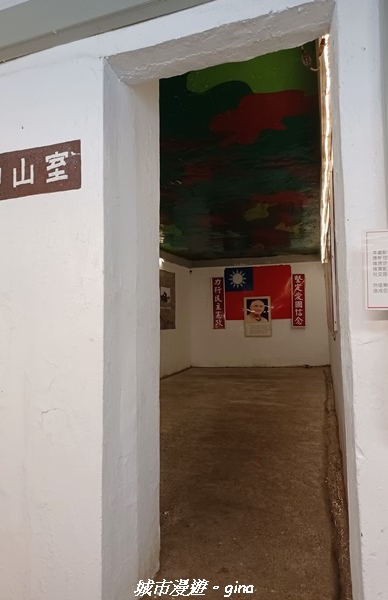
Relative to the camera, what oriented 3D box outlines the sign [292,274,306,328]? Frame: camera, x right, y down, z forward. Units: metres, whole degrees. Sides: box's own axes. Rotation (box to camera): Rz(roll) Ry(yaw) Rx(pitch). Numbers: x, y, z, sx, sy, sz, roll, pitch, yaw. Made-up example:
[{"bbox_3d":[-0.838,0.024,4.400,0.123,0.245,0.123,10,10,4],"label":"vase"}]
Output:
[{"bbox_3d":[2.405,0.023,9.928,0.275,1.223,0.030,-2,-3,15],"label":"sign"}]

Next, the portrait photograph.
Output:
[{"bbox_3d":[1.498,0.400,10.143,0.621,0.930,0.030,-2,-3,15],"label":"portrait photograph"}]

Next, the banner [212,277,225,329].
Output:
[{"bbox_3d":[0.594,0.081,10.413,0.287,1.242,0.030,-2,-3,15],"label":"banner"}]

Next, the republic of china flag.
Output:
[{"bbox_3d":[1.503,-0.157,10.196,1.534,1.239,0.020,-2,-3,15],"label":"republic of china flag"}]

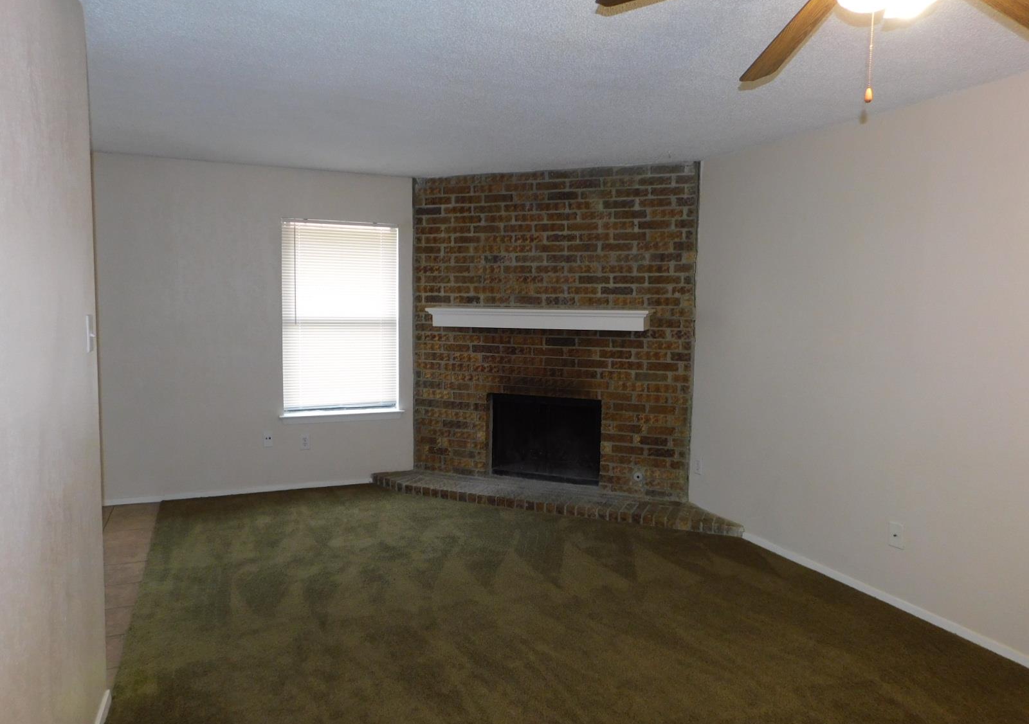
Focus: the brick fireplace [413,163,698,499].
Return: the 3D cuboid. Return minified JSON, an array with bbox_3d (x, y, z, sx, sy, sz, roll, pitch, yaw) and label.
[{"bbox_3d":[0.253,-0.244,5.259,2.212,2.362,0.300,3,5,20],"label":"brick fireplace"}]

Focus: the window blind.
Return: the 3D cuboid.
[{"bbox_3d":[-1.355,-0.357,5.380,0.888,1.460,0.050,-2,6,-24],"label":"window blind"}]

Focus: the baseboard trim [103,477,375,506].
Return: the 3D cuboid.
[{"bbox_3d":[-2.012,0.962,5.151,1.890,0.066,0.016,-2,6,-24],"label":"baseboard trim"}]

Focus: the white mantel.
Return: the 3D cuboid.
[{"bbox_3d":[0.161,-0.318,5.020,1.680,0.143,0.270,3,5,20],"label":"white mantel"}]

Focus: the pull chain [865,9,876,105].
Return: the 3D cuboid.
[{"bbox_3d":[0.819,-0.702,1.570,0.018,0.212,0.018,1,5,0],"label":"pull chain"}]

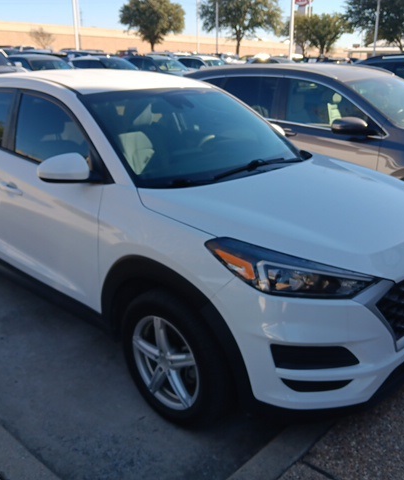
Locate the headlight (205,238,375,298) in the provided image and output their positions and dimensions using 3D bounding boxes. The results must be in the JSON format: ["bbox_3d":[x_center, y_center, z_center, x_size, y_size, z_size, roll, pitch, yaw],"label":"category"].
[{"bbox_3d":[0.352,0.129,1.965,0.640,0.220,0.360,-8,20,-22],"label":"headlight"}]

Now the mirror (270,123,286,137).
[{"bbox_3d":[0.600,-0.811,3.701,0.150,0.160,0.230,16,25,39],"label":"mirror"}]

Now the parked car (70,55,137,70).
[{"bbox_3d":[-3.684,-6.144,18.142,4.750,1.460,1.840,17,26,40],"label":"parked car"}]

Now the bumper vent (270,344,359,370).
[{"bbox_3d":[0.439,0.451,1.866,0.345,0.110,0.075,-2,19,-6],"label":"bumper vent"}]

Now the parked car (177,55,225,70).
[{"bbox_3d":[0.240,-8.550,24.500,4.600,1.680,1.880,16,25,39],"label":"parked car"}]

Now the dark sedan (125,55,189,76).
[{"bbox_3d":[-1.794,-6.833,20.003,4.650,1.500,1.840,17,26,40],"label":"dark sedan"}]

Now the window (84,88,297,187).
[{"bbox_3d":[0.024,-0.673,2.923,1.410,0.140,0.830,-19,59,-44],"label":"window"}]

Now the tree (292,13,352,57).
[{"bbox_3d":[12.039,-20.245,48.993,5.400,5.331,5.400,0,20,0],"label":"tree"}]

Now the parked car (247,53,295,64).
[{"bbox_3d":[3.766,-9.084,25.623,4.650,1.500,1.840,17,26,40],"label":"parked car"}]

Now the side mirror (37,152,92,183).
[{"bbox_3d":[-0.676,-0.350,2.364,0.150,0.160,0.230,16,25,39],"label":"side mirror"}]

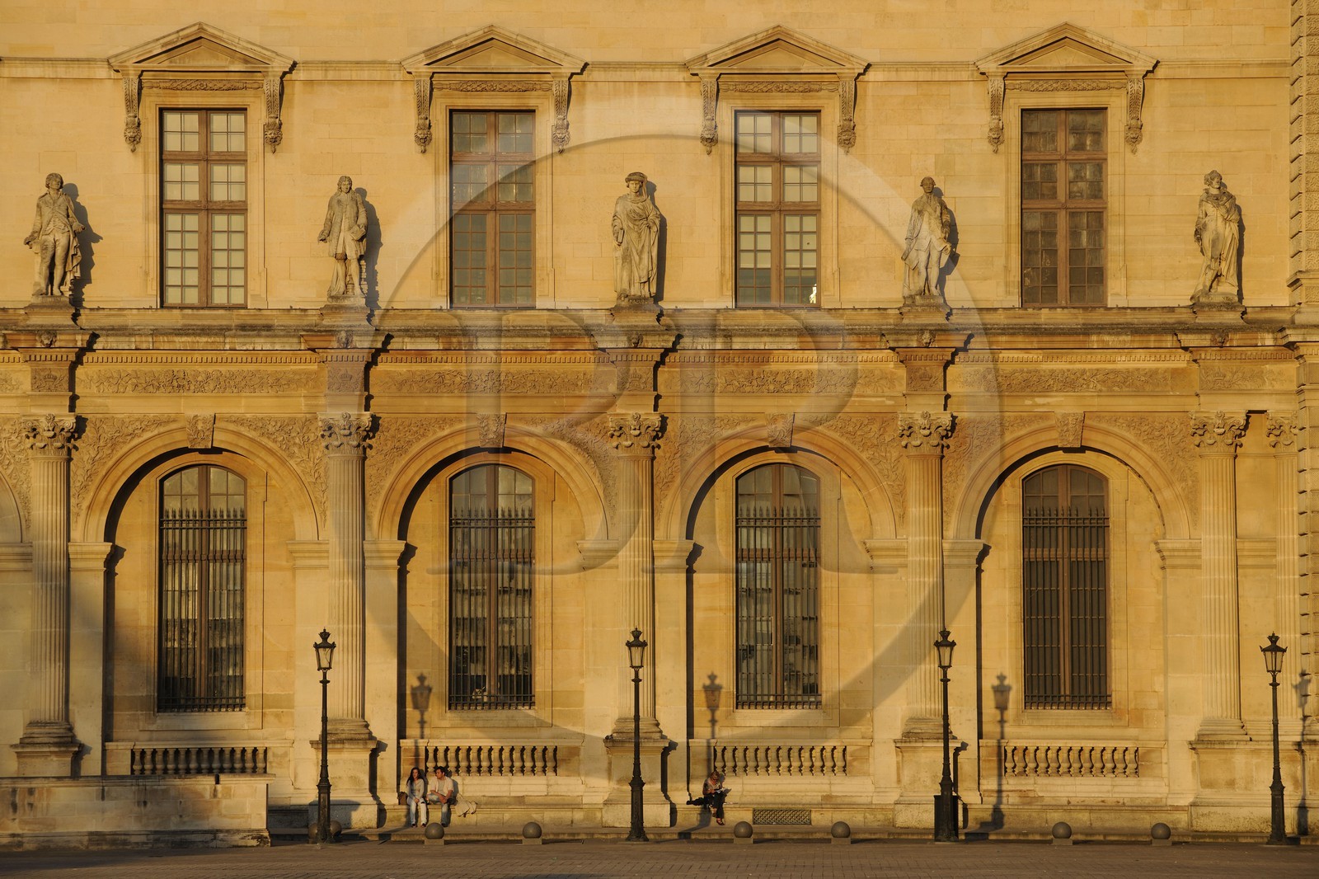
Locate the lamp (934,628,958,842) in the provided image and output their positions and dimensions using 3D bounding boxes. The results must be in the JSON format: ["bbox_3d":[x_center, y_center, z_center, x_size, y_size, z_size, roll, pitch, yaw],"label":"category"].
[{"bbox_3d":[5.891,6.068,112.973,0.470,4.384,0.470,0,-3,0],"label":"lamp"}]

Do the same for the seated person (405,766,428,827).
[{"bbox_3d":[-5.313,7.824,120.283,0.480,1.328,0.750,0,-3,-1],"label":"seated person"}]

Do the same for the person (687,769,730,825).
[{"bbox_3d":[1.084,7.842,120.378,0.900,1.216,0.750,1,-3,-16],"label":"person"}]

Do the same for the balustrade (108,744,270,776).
[{"bbox_3d":[-10.175,6.972,119.483,3.650,0.749,0.350,0,-3,-1],"label":"balustrade"}]

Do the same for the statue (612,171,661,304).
[{"bbox_3d":[-0.504,-4.422,120.661,1.075,2.929,0.800,0,-3,-1],"label":"statue"}]

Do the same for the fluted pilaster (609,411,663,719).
[{"bbox_3d":[-0.498,2.767,118.062,1.153,6.774,0.500,0,-3,-3],"label":"fluted pilaster"}]

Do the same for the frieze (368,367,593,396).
[{"bbox_3d":[-3.885,-1.264,120.412,4.856,0.632,0.180,0,-3,0],"label":"frieze"}]

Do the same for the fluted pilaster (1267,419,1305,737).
[{"bbox_3d":[13.602,2.876,119.371,0.808,6.915,0.280,0,-3,-1],"label":"fluted pilaster"}]

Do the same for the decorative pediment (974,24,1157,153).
[{"bbox_3d":[8.990,-7.755,121.496,4.061,2.885,0.650,0,-3,-1],"label":"decorative pediment"}]

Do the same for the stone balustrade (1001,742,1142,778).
[{"bbox_3d":[8.945,6.988,119.673,3.012,0.784,0.300,0,-3,-1],"label":"stone balustrade"}]

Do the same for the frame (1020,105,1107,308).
[{"bbox_3d":[8.903,-5.118,121.082,1.842,4.353,0.200,0,-3,-1],"label":"frame"}]

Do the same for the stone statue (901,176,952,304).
[{"bbox_3d":[5.785,-4.300,118.843,1.118,2.817,0.800,0,-3,-3],"label":"stone statue"}]

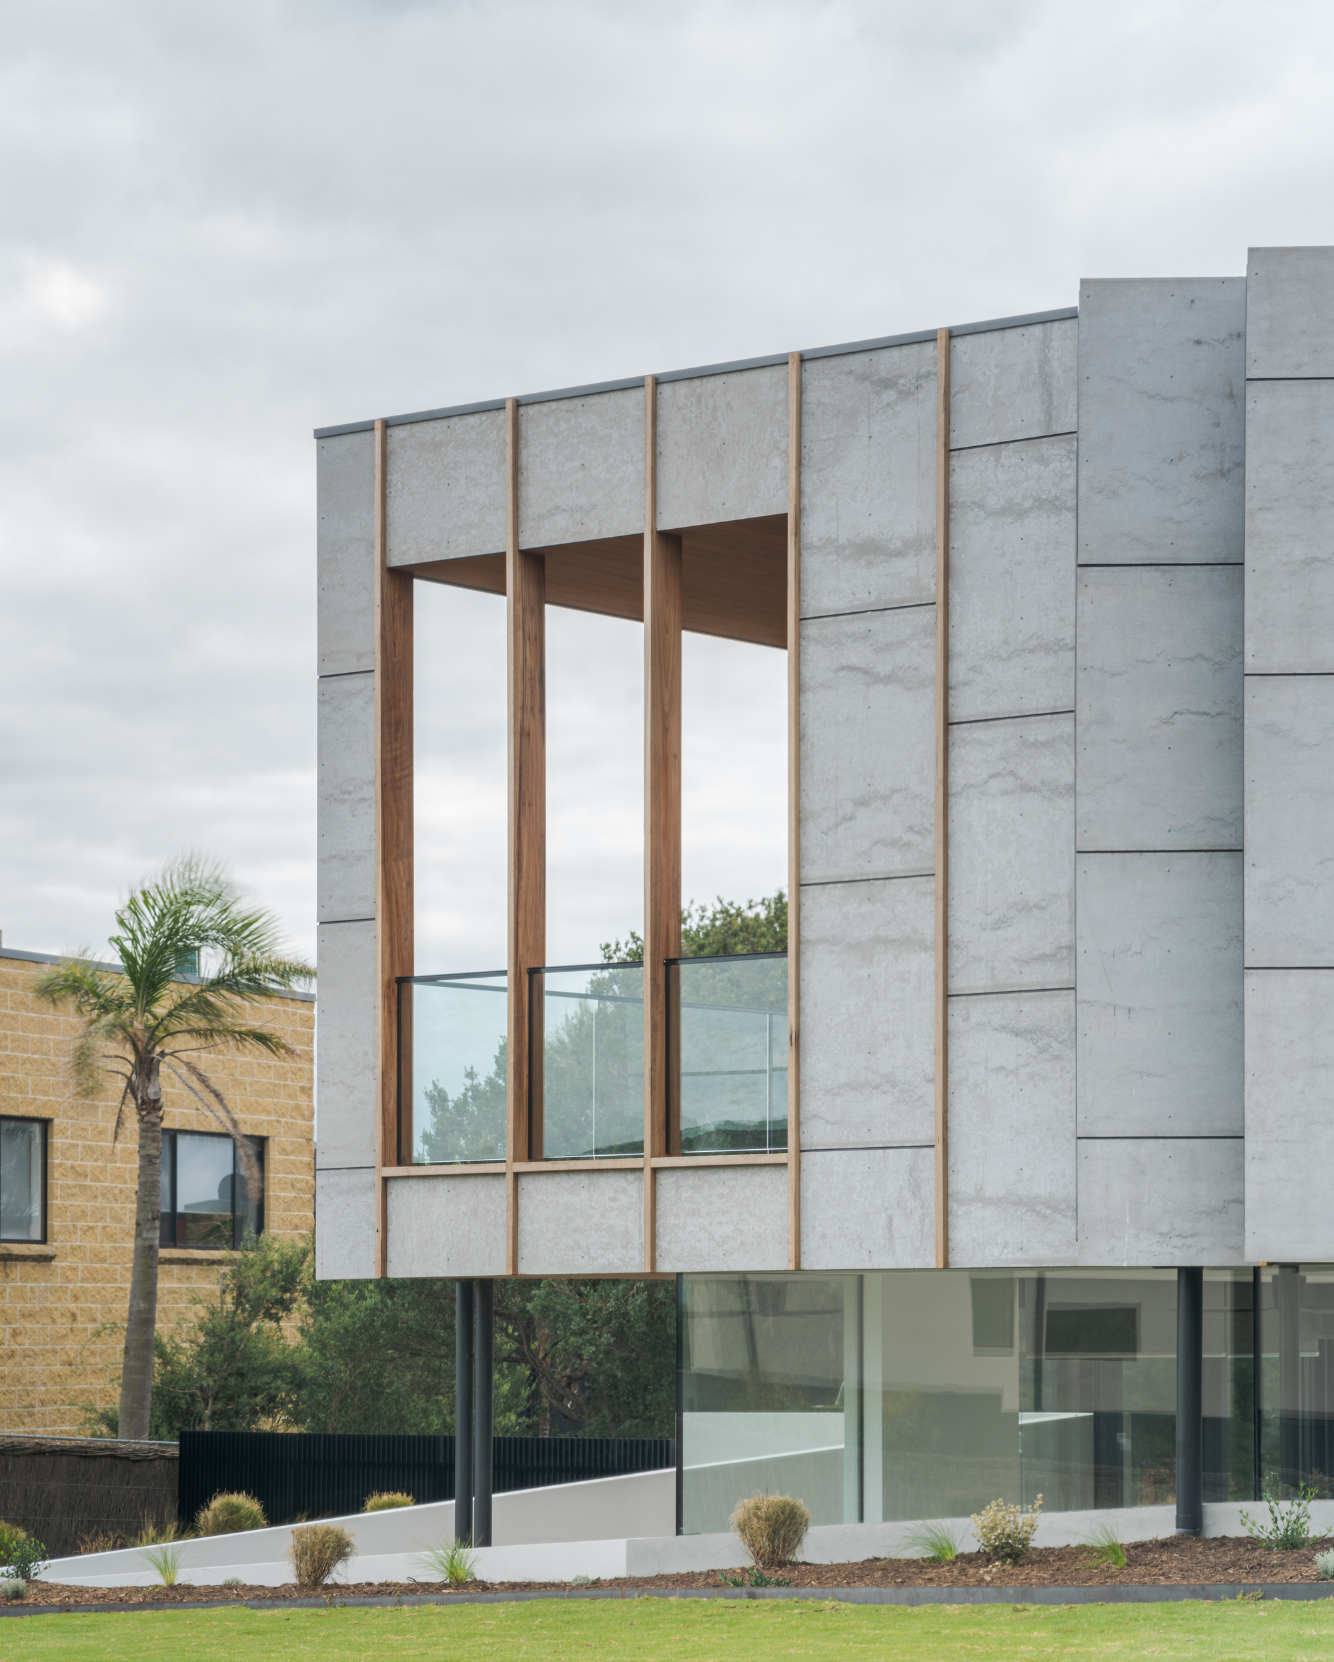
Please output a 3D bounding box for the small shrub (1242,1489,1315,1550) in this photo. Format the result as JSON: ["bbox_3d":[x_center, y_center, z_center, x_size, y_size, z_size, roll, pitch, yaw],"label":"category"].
[{"bbox_3d":[2.493,2.805,19.257,0.258,0.249,0.280,0,-6,0],"label":"small shrub"}]

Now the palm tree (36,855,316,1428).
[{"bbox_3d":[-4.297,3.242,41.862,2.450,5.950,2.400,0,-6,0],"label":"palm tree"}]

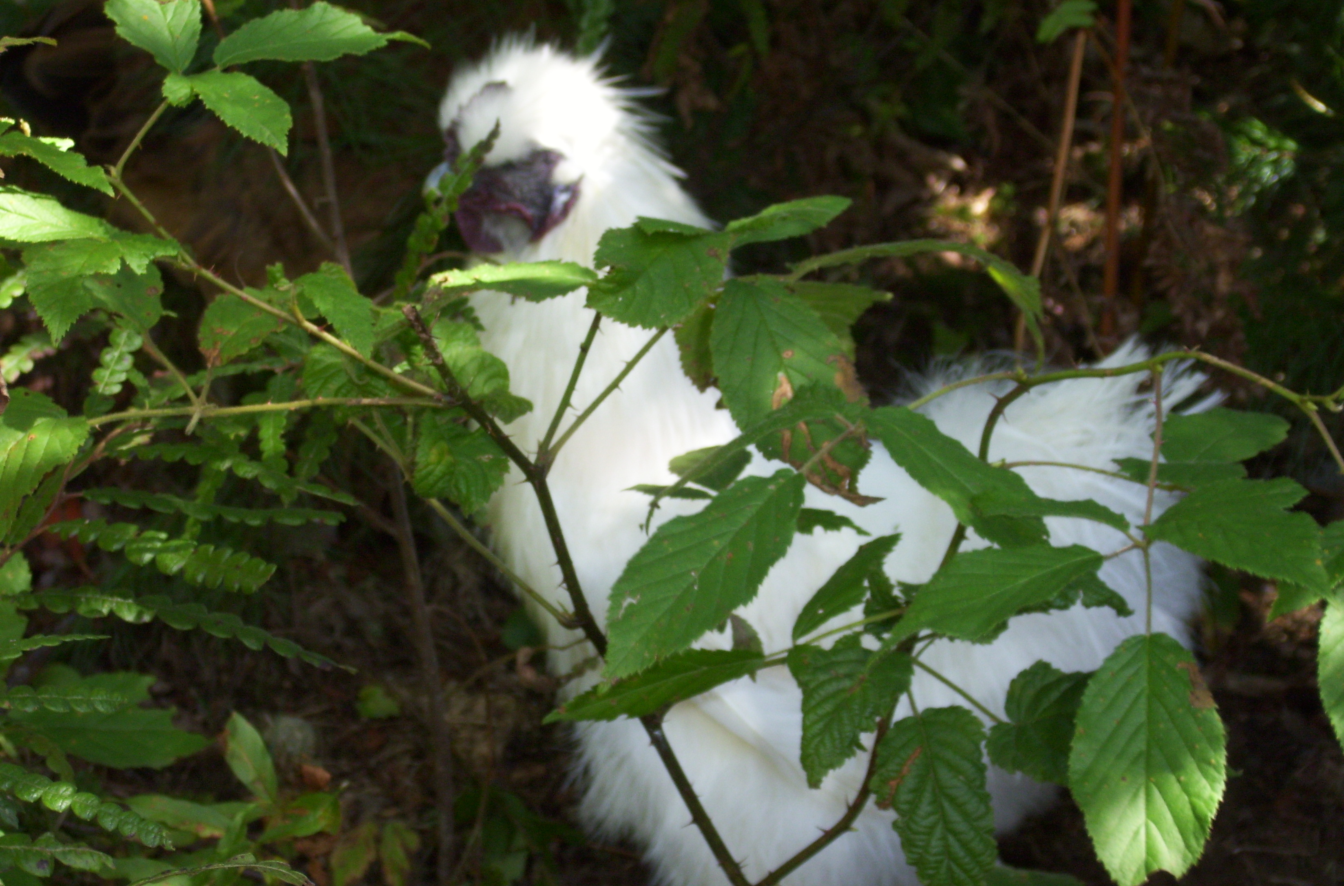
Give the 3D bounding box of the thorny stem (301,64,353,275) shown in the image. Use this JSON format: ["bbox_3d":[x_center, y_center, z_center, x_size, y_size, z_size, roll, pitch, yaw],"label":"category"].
[{"bbox_3d":[-0.135,-0.107,1.540,0.008,0.088,0.008,-11,18,4],"label":"thorny stem"}]

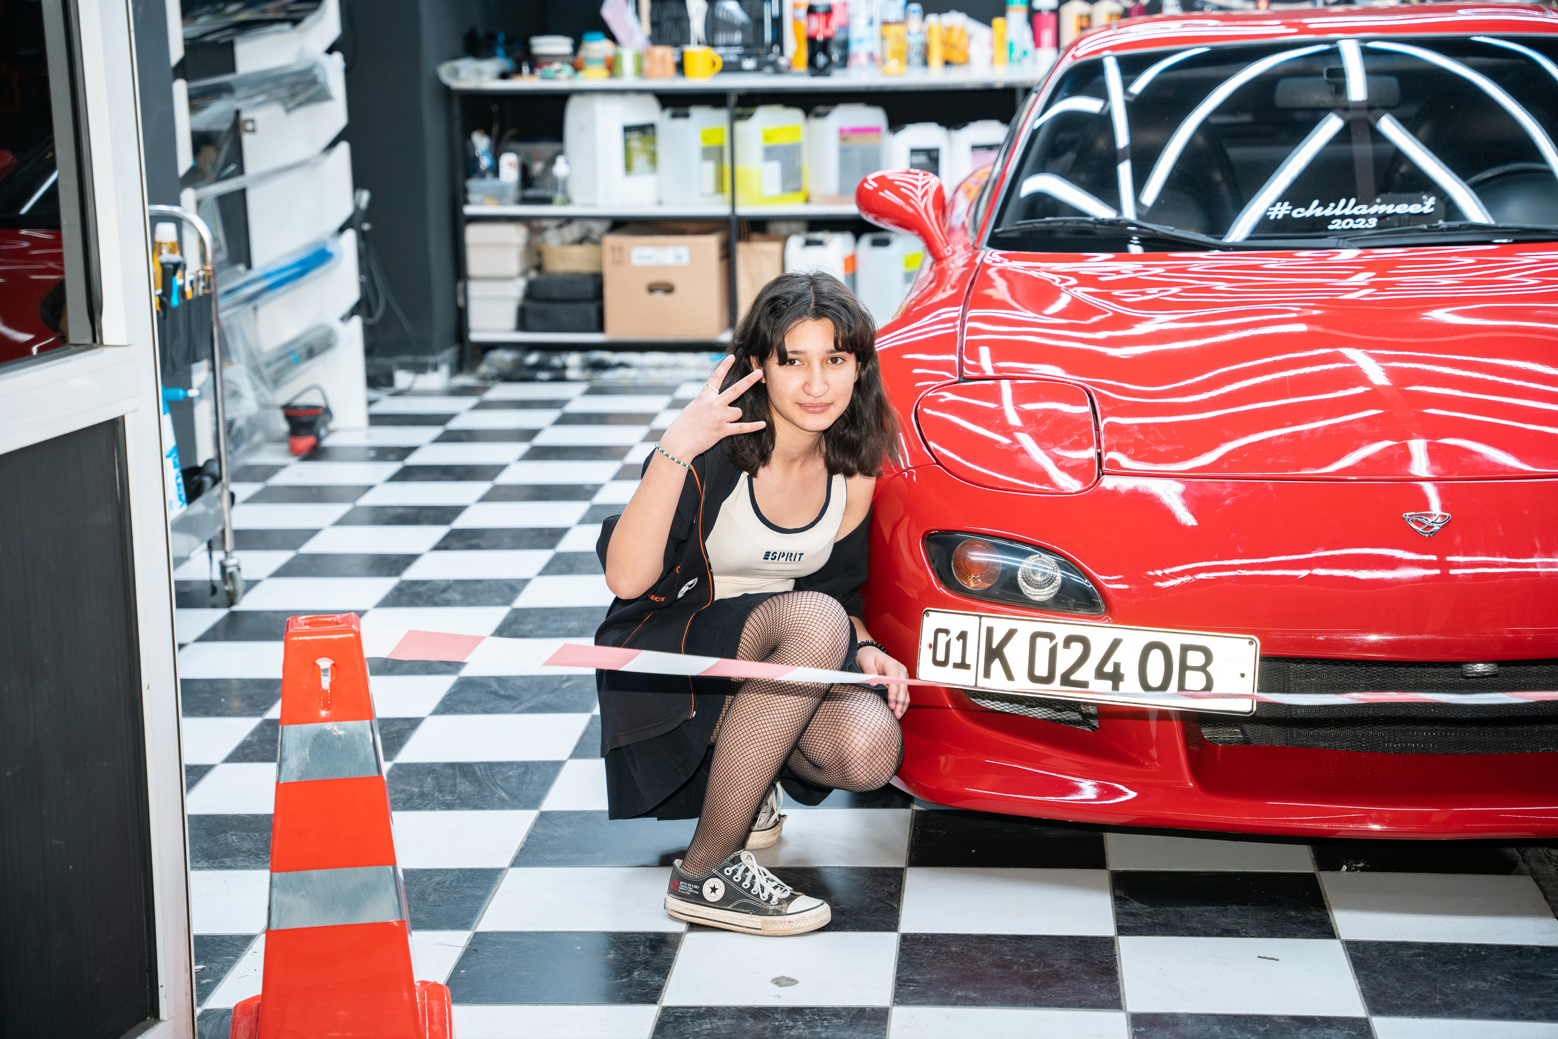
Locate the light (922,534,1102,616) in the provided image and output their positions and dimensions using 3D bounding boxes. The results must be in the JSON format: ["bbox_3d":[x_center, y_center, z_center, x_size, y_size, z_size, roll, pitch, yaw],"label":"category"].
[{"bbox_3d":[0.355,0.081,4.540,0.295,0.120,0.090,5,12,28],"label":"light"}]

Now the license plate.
[{"bbox_3d":[0.446,0.206,4.410,0.520,0.113,0.015,4,-1,25],"label":"license plate"}]

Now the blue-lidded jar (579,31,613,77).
[{"bbox_3d":[-0.592,-1.513,9.850,0.102,0.145,0.102,-1,11,0],"label":"blue-lidded jar"}]

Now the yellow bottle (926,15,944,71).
[{"bbox_3d":[0.512,-1.578,10.000,0.052,0.180,0.052,0,11,5],"label":"yellow bottle"}]

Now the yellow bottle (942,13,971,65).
[{"bbox_3d":[0.584,-1.598,10.050,0.090,0.170,0.065,0,11,5],"label":"yellow bottle"}]

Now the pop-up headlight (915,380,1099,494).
[{"bbox_3d":[0.360,-0.127,4.750,0.280,0.140,0.360,0,11,5],"label":"pop-up headlight"}]

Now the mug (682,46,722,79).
[{"bbox_3d":[-0.247,-1.470,9.750,0.122,0.097,0.085,0,11,5],"label":"mug"}]

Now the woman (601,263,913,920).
[{"bbox_3d":[-0.045,0.091,4.540,0.480,0.890,0.620,-6,12,-24],"label":"woman"}]

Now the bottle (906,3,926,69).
[{"bbox_3d":[0.452,-1.592,10.000,0.062,0.220,0.062,0,11,5],"label":"bottle"}]

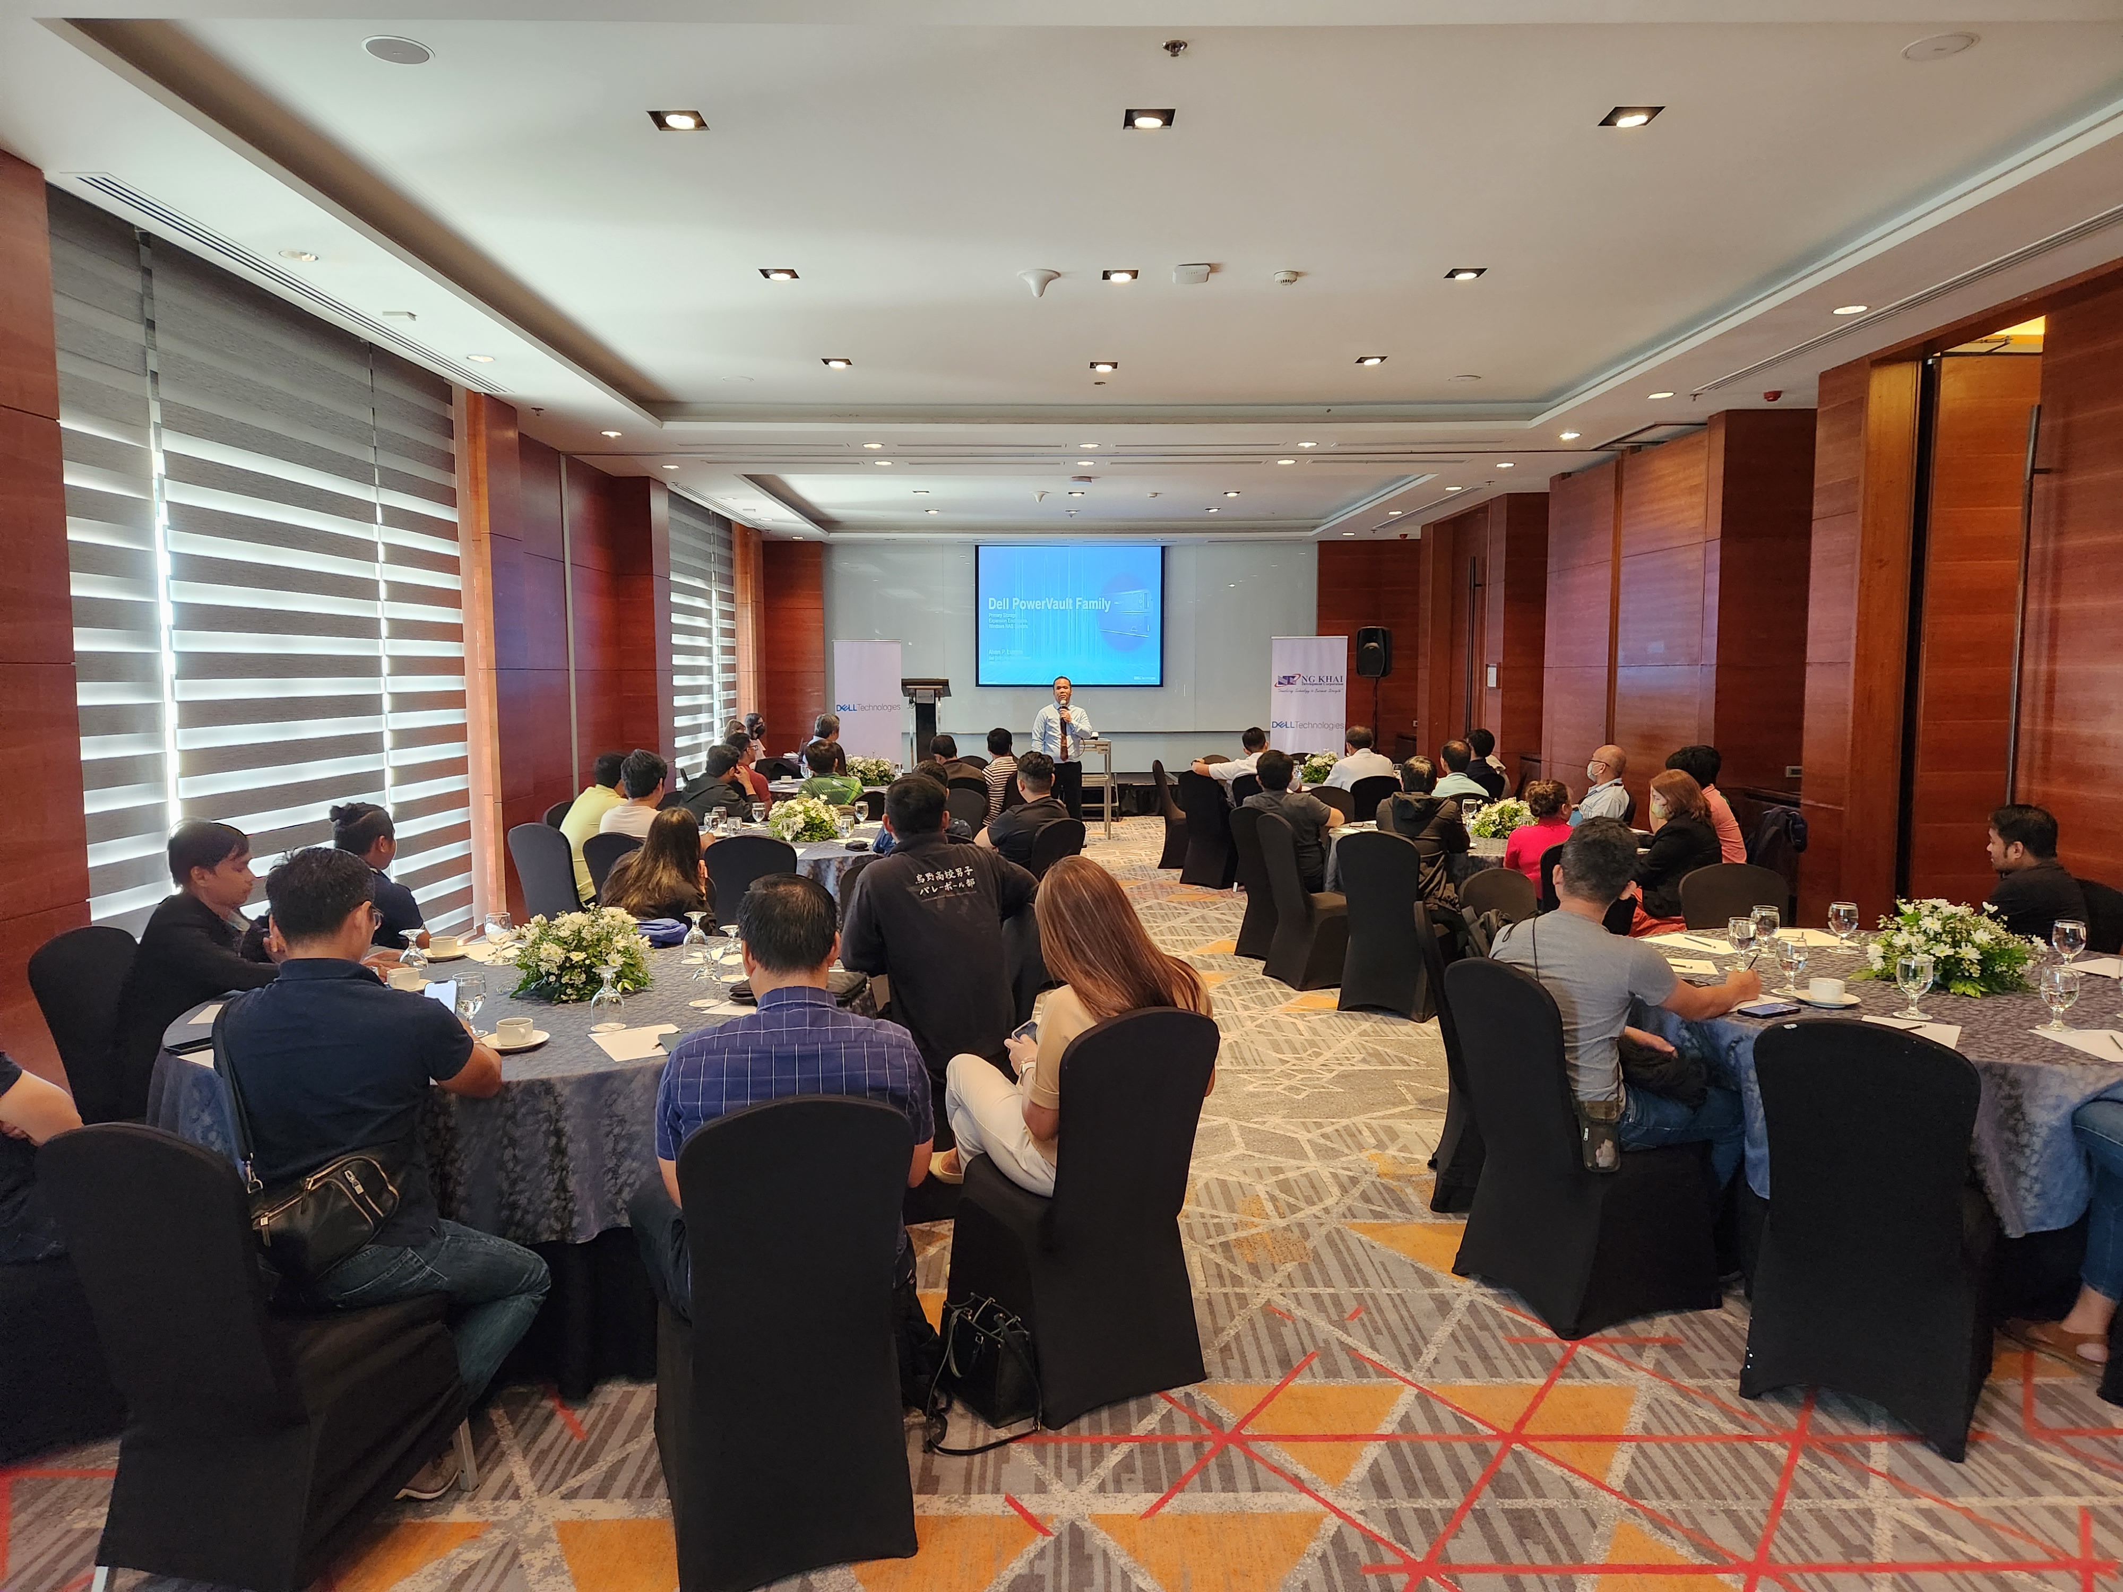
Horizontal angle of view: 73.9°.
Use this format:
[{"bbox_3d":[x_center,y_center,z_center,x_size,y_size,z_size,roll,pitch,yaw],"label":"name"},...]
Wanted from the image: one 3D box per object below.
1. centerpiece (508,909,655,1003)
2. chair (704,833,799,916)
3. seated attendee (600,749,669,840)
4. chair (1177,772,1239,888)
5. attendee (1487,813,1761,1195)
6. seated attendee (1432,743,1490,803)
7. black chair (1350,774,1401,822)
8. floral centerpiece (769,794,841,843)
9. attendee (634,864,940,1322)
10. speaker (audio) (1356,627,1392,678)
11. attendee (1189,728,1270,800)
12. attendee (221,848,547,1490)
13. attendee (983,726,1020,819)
[{"bbox_3d":[-1.370,0.440,4.075,0.410,0.220,0.380,-2,5,-19],"label":"centerpiece"},{"bbox_3d":[-1.398,0.628,6.719,0.440,0.930,0.550,0,5,5],"label":"chair"},{"bbox_3d":[-2.099,0.414,7.316,0.530,1.280,0.800,3,6,30],"label":"seated attendee"},{"bbox_3d":[1.235,0.234,10.994,0.580,0.920,0.450,-5,7,-42],"label":"chair"},{"bbox_3d":[1.544,0.699,3.890,0.760,1.300,0.530,-3,6,-31],"label":"attendee"},{"bbox_3d":[2.540,0.233,9.207,0.520,1.240,0.800,-1,5,-7],"label":"seated attendee"},{"bbox_3d":[2.330,0.287,10.723,0.440,0.925,0.580,-1,5,-5],"label":"black chair"},{"bbox_3d":[-1.416,0.110,7.821,0.400,0.255,0.370,0,5,0],"label":"floral centerpiece"},{"bbox_3d":[-0.557,0.789,2.982,0.600,1.270,0.820,-1,5,-11],"label":"attendee"},{"bbox_3d":[3.657,-1.670,16.517,0.380,0.610,0.350,2,6,25],"label":"speaker (audio)"},{"bbox_3d":[1.450,0.073,11.201,0.720,1.250,0.820,0,5,-3],"label":"attendee"},{"bbox_3d":[-1.310,0.763,2.809,0.560,1.320,0.740,2,5,17],"label":"attendee"},{"bbox_3d":[-0.540,0.091,11.052,0.500,1.250,0.800,-4,6,-37],"label":"attendee"}]

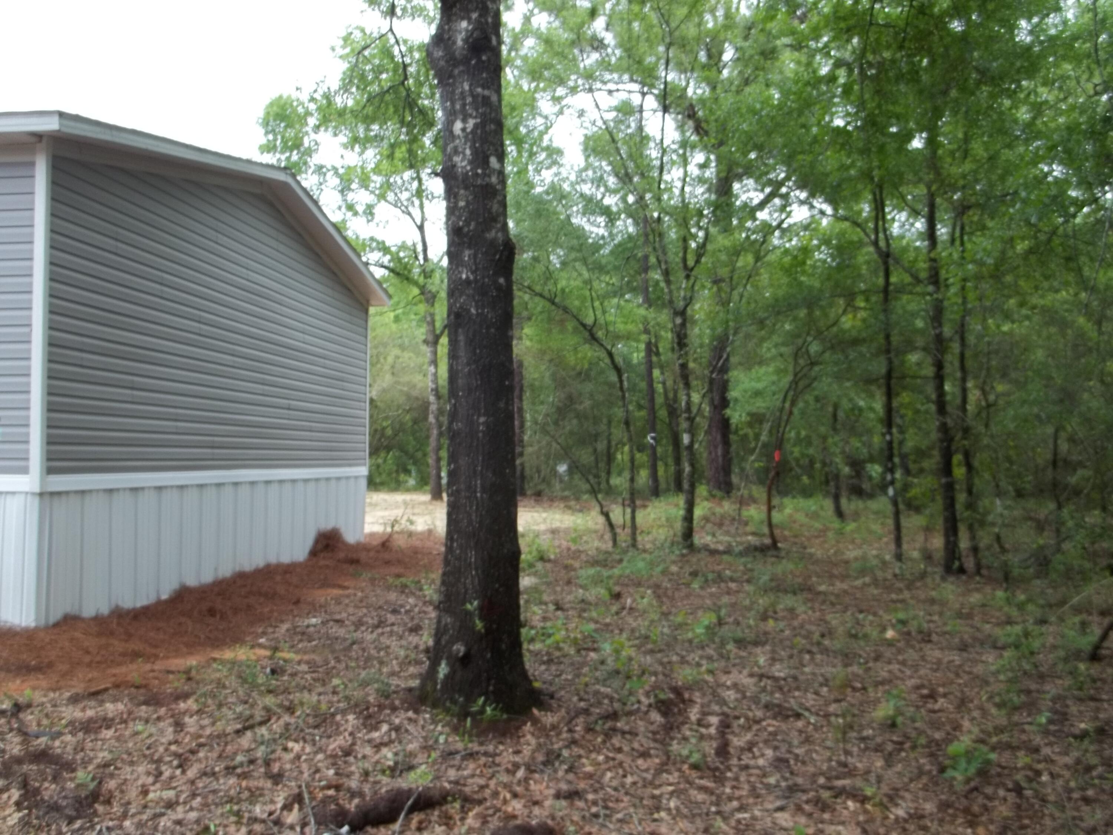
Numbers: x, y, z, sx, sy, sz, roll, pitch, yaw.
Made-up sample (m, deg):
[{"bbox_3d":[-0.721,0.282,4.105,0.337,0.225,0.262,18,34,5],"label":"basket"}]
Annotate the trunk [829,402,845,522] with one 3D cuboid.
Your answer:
[{"bbox_3d":[5.434,0.864,20.560,0.180,2.326,0.150,-3,-3,15],"label":"trunk"}]

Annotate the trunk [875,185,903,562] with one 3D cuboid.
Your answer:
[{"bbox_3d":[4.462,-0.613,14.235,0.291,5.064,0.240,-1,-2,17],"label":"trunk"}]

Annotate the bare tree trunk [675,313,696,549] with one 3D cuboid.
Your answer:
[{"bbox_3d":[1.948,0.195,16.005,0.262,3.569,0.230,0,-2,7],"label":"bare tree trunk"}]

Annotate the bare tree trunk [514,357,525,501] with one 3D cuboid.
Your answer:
[{"bbox_3d":[-0.978,0.225,28.073,0.360,3.752,0.360,-1,-2,-2],"label":"bare tree trunk"}]

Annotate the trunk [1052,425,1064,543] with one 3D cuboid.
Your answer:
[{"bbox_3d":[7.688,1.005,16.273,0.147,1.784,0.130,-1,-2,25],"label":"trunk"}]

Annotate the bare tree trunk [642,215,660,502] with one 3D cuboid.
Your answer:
[{"bbox_3d":[2.486,-1.625,28.160,0.260,7.552,0.240,-2,-2,5],"label":"bare tree trunk"}]

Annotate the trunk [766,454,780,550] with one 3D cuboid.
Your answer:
[{"bbox_3d":[3.196,1.250,15.663,0.180,1.434,0.130,0,-2,11],"label":"trunk"}]

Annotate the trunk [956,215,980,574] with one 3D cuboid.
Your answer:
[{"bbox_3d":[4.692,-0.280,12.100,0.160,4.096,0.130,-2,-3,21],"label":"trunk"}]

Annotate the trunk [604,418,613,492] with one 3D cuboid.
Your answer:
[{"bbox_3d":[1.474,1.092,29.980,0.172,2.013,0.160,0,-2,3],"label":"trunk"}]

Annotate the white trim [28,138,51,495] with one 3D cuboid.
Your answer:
[{"bbox_3d":[-3.642,-0.721,7.497,0.082,2.497,0.078,0,-2,6],"label":"white trim"}]

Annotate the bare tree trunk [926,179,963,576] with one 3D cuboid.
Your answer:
[{"bbox_3d":[4.372,-0.480,12.019,0.220,4.490,0.190,-3,-3,20],"label":"bare tree trunk"}]

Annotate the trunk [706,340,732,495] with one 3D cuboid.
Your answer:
[{"bbox_3d":[4.404,-0.053,28.585,0.640,4.291,0.600,0,-2,9],"label":"trunk"}]

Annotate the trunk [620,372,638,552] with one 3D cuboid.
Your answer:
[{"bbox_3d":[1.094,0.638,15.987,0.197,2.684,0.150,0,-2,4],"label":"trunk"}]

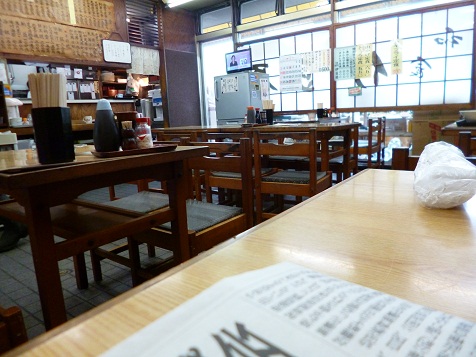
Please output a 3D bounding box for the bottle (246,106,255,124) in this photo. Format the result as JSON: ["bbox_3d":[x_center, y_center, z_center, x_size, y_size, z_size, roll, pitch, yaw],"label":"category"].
[{"bbox_3d":[0.132,-0.639,3.350,0.077,0.175,0.077,5,13,37],"label":"bottle"}]

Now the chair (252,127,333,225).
[{"bbox_3d":[0.353,0.047,2.064,0.375,0.712,0.410,2,12,26],"label":"chair"}]

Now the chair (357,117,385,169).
[{"bbox_3d":[1.338,-0.290,3.644,0.390,0.712,0.390,5,13,37],"label":"chair"}]

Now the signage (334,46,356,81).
[{"bbox_3d":[1.345,-1.435,4.132,0.280,0.415,0.010,4,12,31],"label":"signage"}]

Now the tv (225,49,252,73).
[{"bbox_3d":[0.010,-1.507,4.250,0.425,0.270,0.100,5,13,35],"label":"tv"}]

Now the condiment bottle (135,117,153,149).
[{"bbox_3d":[-0.338,-0.164,1.180,0.056,0.106,0.056,5,13,37],"label":"condiment bottle"}]

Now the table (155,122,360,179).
[{"bbox_3d":[0.053,-0.138,3.169,1.989,0.702,0.597,6,14,40],"label":"table"}]

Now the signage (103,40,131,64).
[{"bbox_3d":[-1.540,-1.610,4.200,0.015,0.270,0.410,5,13,35],"label":"signage"}]

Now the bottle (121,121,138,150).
[{"bbox_3d":[-0.373,-0.148,1.133,0.050,0.095,0.050,5,13,37],"label":"bottle"}]

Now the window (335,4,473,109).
[{"bbox_3d":[1.853,-1.353,3.843,1.435,1.040,0.060,4,12,31],"label":"window"}]

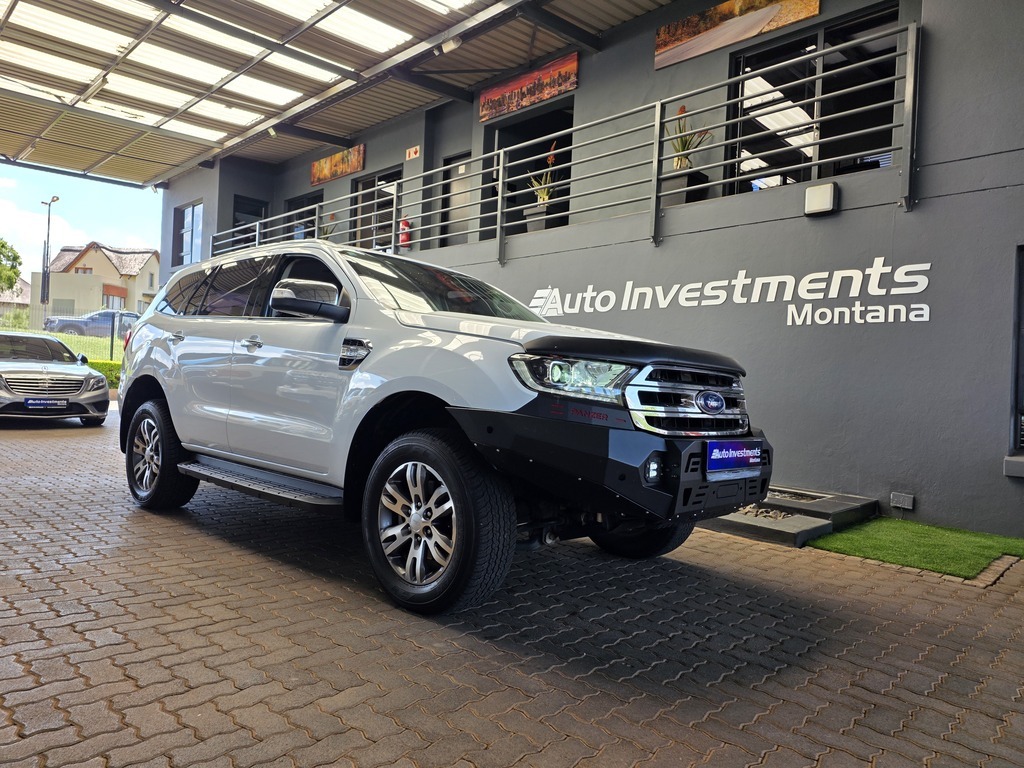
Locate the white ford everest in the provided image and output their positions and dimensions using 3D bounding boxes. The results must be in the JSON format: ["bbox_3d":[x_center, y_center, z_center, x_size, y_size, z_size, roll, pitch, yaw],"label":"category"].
[{"bbox_3d":[-0.891,0.025,4.439,4.950,1.830,1.960,2,0,42],"label":"white ford everest"}]

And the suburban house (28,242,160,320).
[{"bbox_3d":[-38.300,-9.500,63.000,11.500,7.400,8.500,2,0,-16],"label":"suburban house"}]

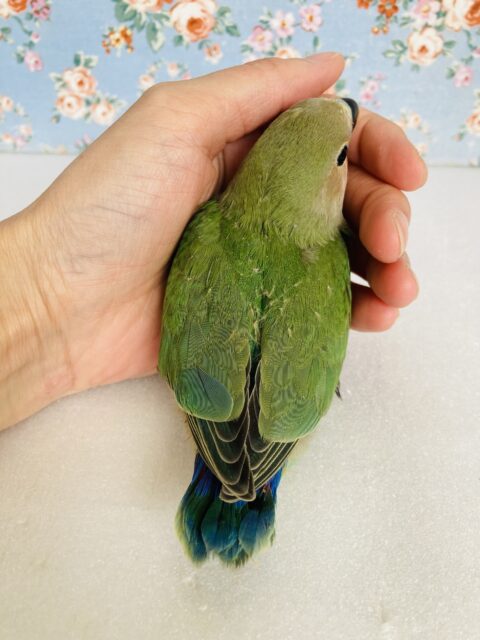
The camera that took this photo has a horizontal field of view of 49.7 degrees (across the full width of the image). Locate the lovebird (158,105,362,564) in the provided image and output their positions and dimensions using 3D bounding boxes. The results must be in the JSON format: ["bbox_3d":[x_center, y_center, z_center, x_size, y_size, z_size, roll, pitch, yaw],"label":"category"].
[{"bbox_3d":[0.007,0.002,0.170,0.058,0.052,0.150,8,72,3],"label":"lovebird"}]

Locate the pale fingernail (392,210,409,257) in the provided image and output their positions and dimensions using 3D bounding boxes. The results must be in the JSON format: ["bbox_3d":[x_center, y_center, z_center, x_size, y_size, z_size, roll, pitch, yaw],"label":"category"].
[{"bbox_3d":[0.052,-0.028,0.165,0.004,0.014,0.011,1,-6,6],"label":"pale fingernail"}]

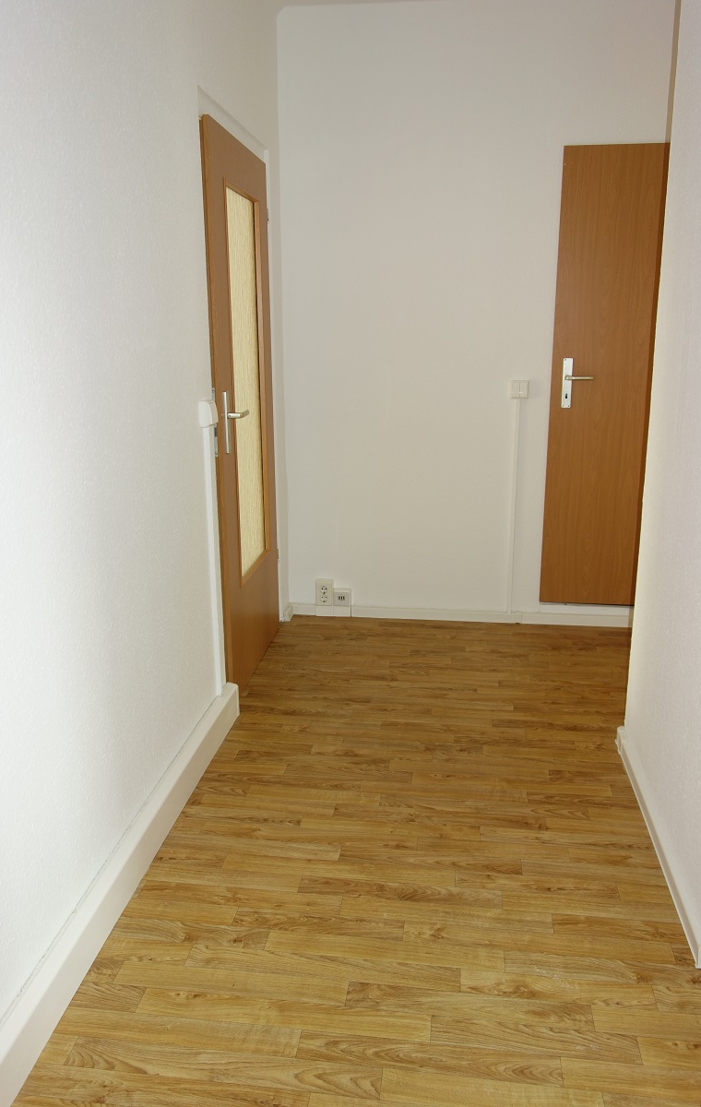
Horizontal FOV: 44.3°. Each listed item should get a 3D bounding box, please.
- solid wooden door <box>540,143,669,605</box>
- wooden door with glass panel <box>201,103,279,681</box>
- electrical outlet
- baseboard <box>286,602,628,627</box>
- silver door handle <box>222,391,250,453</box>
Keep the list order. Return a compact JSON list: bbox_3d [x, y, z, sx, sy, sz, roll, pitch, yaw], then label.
[{"bbox_3d":[1.206,-0.718,3.763,0.650,1.963,0.040,2,15,7],"label":"solid wooden door"},{"bbox_3d":[-0.407,-0.514,3.353,0.040,1.990,0.838,2,15,7],"label":"wooden door with glass panel"},{"bbox_3d":[-0.122,0.183,4.148,0.080,0.131,0.037,2,15,7],"label":"electrical outlet"},{"bbox_3d":[0.568,0.294,4.098,1.705,0.058,0.019,2,15,7],"label":"baseboard"},{"bbox_3d":[-0.395,-0.467,3.043,0.058,0.214,0.143,2,15,7],"label":"silver door handle"}]

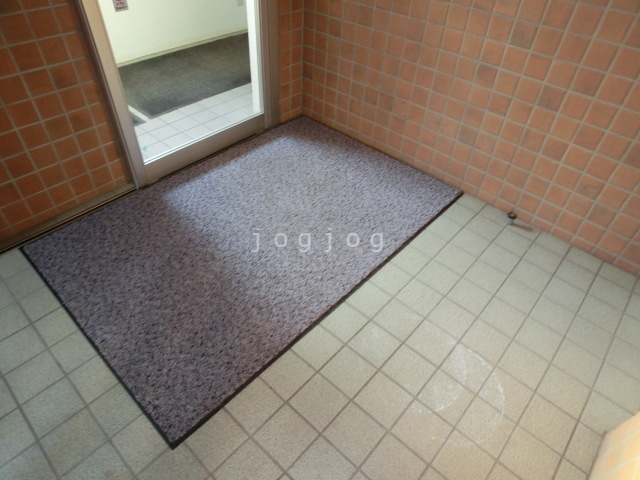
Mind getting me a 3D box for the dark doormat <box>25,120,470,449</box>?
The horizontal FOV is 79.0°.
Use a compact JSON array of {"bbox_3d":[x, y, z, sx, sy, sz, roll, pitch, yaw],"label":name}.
[{"bbox_3d":[-0.273,-0.122,1.929,1.210,0.012,1.800,34,52,28],"label":"dark doormat"}]

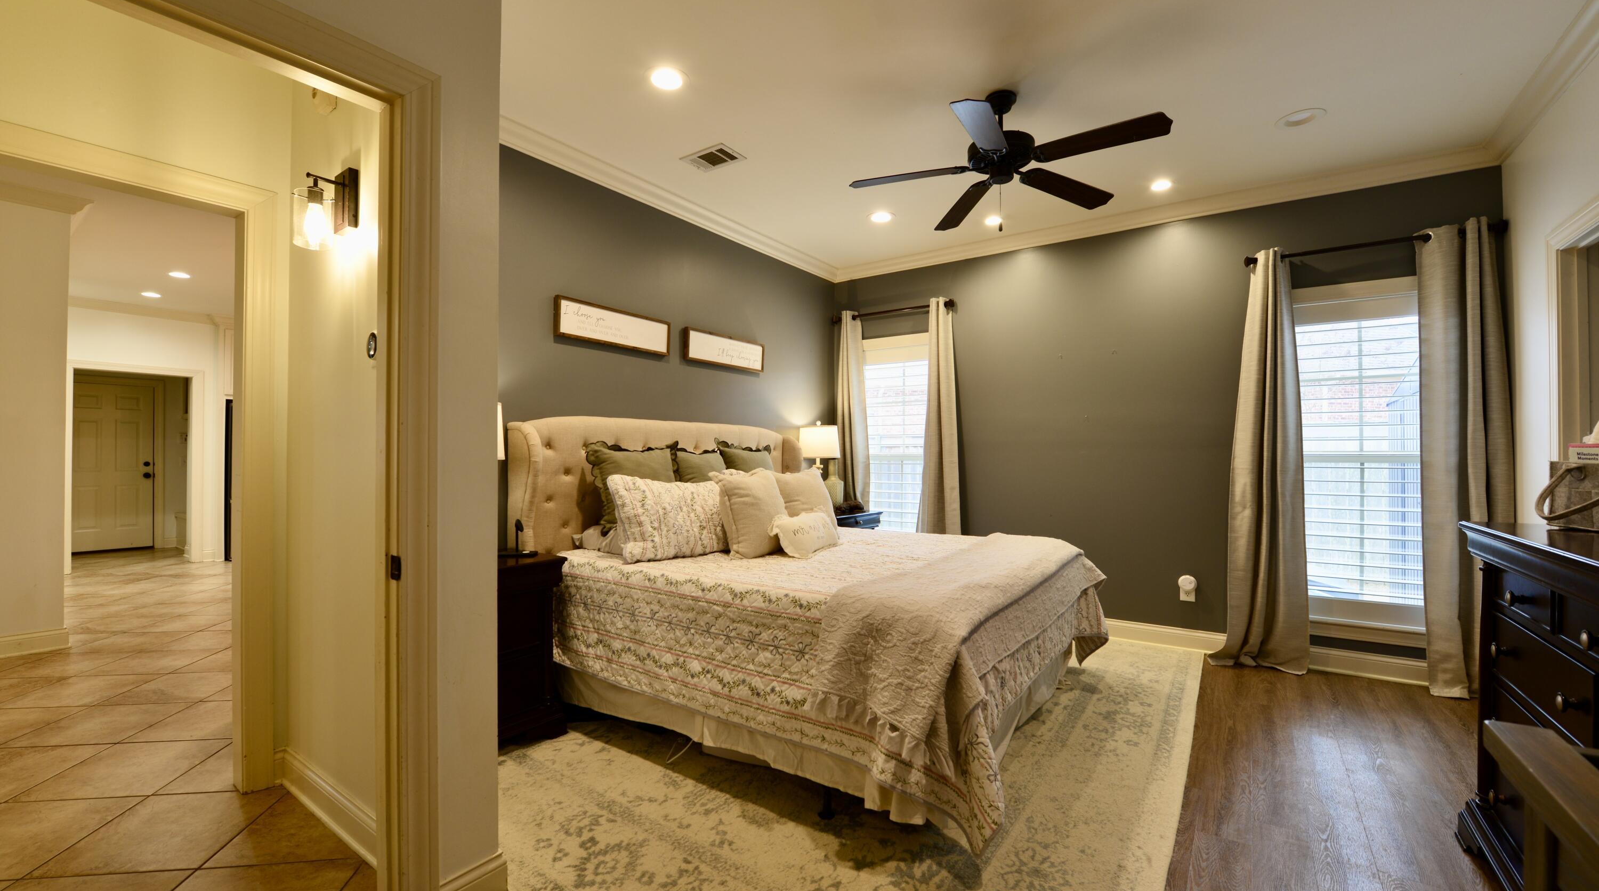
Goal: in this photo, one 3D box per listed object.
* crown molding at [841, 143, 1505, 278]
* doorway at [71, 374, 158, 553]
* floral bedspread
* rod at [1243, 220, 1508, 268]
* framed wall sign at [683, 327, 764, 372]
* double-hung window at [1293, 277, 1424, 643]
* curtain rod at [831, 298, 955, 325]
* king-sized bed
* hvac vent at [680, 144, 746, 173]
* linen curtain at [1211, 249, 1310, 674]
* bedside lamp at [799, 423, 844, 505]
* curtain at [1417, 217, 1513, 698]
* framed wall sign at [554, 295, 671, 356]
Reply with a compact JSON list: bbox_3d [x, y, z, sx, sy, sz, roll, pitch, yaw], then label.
[{"bbox_3d":[1.873,-1.426,4.154,3.872,0.088,0.090,0,0,35],"label":"crown molding"},{"bbox_3d":[-8.460,0.277,7.600,0.050,2.028,0.803,0,-1,35],"label":"doorway"},{"bbox_3d":[0.262,0.809,3.061,2.107,0.600,2.077,0,0,35],"label":"floral bedspread"},{"bbox_3d":[3.029,-1.068,3.334,1.032,0.065,0.105,0,-1,35],"label":"rod"},{"bbox_3d":[-0.487,-0.628,4.175,0.040,0.201,0.748,0,-1,35],"label":"framed wall sign"},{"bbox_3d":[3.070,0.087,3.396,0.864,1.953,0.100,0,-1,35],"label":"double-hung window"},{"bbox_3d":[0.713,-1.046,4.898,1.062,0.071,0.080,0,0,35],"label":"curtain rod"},{"bbox_3d":[0.151,0.549,3.099,2.274,1.391,2.114,0,-1,35],"label":"king-sized bed"},{"bbox_3d":[-0.444,-1.470,3.198,0.289,0.025,0.193,0,0,35],"label":"hvac vent"},{"bbox_3d":[2.605,0.069,3.557,0.460,2.375,0.141,0,-1,35],"label":"linen curtain"},{"bbox_3d":[0.148,0.155,4.666,0.320,0.670,0.320,0,0,0],"label":"bedside lamp"},{"bbox_3d":[3.308,0.061,3.100,0.328,2.376,0.121,0,0,35],"label":"curtain"},{"bbox_3d":[-1.006,-0.648,3.435,0.040,0.203,0.748,0,-1,35],"label":"framed wall sign"}]

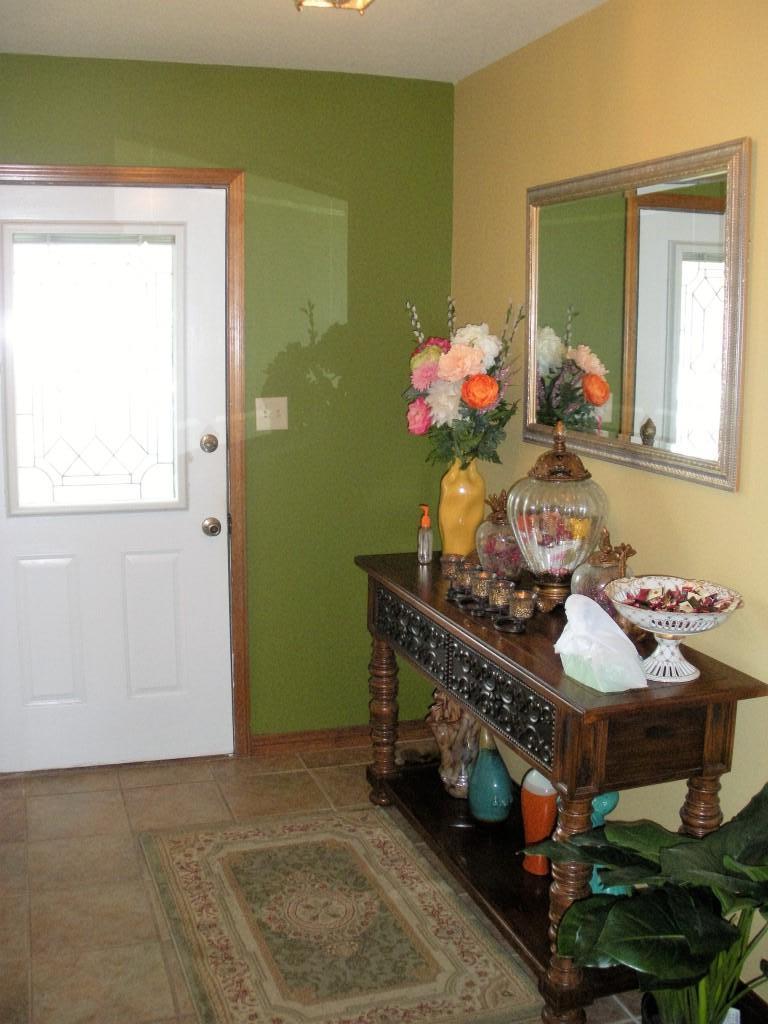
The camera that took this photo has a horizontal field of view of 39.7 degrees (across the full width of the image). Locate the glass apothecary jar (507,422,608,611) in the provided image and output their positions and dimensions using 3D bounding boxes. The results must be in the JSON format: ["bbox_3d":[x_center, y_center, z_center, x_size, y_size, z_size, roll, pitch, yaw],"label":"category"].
[{"bbox_3d":[0.464,0.012,2.854,0.273,0.512,0.273,1,9,0],"label":"glass apothecary jar"}]

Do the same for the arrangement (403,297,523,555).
[{"bbox_3d":[0.233,-0.248,3.374,0.370,0.852,0.390,1,9,0],"label":"arrangement"}]

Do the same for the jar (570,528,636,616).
[{"bbox_3d":[0.532,0.174,2.597,0.155,0.276,0.155,1,9,0],"label":"jar"}]

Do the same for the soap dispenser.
[{"bbox_3d":[0.131,0.071,3.463,0.052,0.192,0.045,-3,10,-18],"label":"soap dispenser"}]

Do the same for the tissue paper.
[{"bbox_3d":[0.472,0.269,2.284,0.150,0.185,0.170,-3,10,-18],"label":"tissue paper"}]

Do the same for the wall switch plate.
[{"bbox_3d":[-0.388,-0.340,3.712,0.115,0.114,0.009,-3,10,-18],"label":"wall switch plate"}]

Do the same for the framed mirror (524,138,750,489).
[{"bbox_3d":[0.602,-0.506,2.745,0.035,0.755,1.040,-3,10,-18],"label":"framed mirror"}]

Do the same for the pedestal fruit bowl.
[{"bbox_3d":[0.623,0.266,2.316,0.300,0.182,0.300,1,9,0],"label":"pedestal fruit bowl"}]

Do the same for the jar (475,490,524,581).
[{"bbox_3d":[0.356,0.069,3.236,0.152,0.273,0.152,1,9,0],"label":"jar"}]

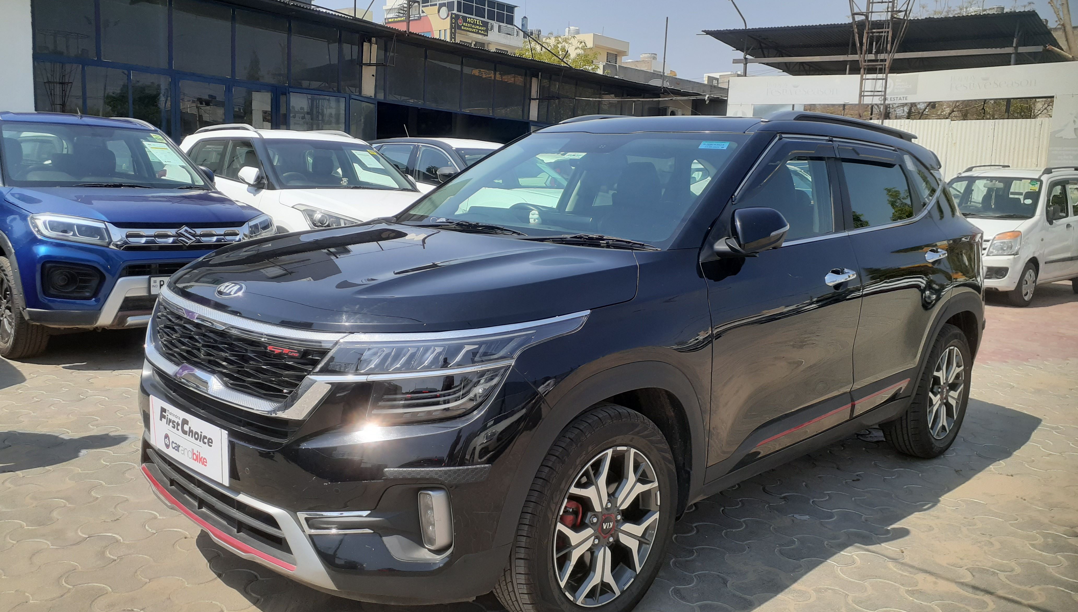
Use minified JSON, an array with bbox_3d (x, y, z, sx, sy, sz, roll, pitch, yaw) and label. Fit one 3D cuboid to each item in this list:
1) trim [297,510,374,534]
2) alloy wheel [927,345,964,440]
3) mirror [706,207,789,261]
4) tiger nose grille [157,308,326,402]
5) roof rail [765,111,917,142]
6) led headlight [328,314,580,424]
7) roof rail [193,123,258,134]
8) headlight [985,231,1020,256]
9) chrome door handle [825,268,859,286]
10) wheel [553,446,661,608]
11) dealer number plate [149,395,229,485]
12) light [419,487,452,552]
[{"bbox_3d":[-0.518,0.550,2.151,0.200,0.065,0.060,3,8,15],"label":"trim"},{"bbox_3d":[2.009,0.433,4.337,0.470,0.470,0.200,-6,11,-44],"label":"alloy wheel"},{"bbox_3d":[0.695,-0.235,2.766,0.185,0.172,0.235,-6,11,-44],"label":"mirror"},{"bbox_3d":[-0.949,0.132,2.481,0.130,0.180,1.120,-6,11,-44],"label":"tiger nose grille"},{"bbox_3d":[1.404,-0.801,3.814,1.470,0.075,0.065,-6,11,-44],"label":"roof rail"},{"bbox_3d":[-0.233,0.149,2.266,0.680,0.260,0.390,-6,11,-44],"label":"led headlight"},{"bbox_3d":[-3.160,-1.775,8.400,0.060,0.090,1.550,-6,13,-43],"label":"roof rail"},{"bbox_3d":[5.510,-0.714,9.948,0.240,0.280,0.310,-7,13,-42],"label":"headlight"},{"bbox_3d":[1.188,-0.111,3.316,0.240,0.055,0.050,-6,11,-44],"label":"chrome door handle"},{"bbox_3d":[0.143,0.636,2.523,0.470,0.470,0.200,-6,11,-44],"label":"wheel"},{"bbox_3d":[-1.025,0.382,2.444,0.015,0.152,0.530,-6,11,-44],"label":"dealer number plate"},{"bbox_3d":[-0.274,0.536,2.122,0.090,0.140,0.085,-6,11,-44],"label":"light"}]

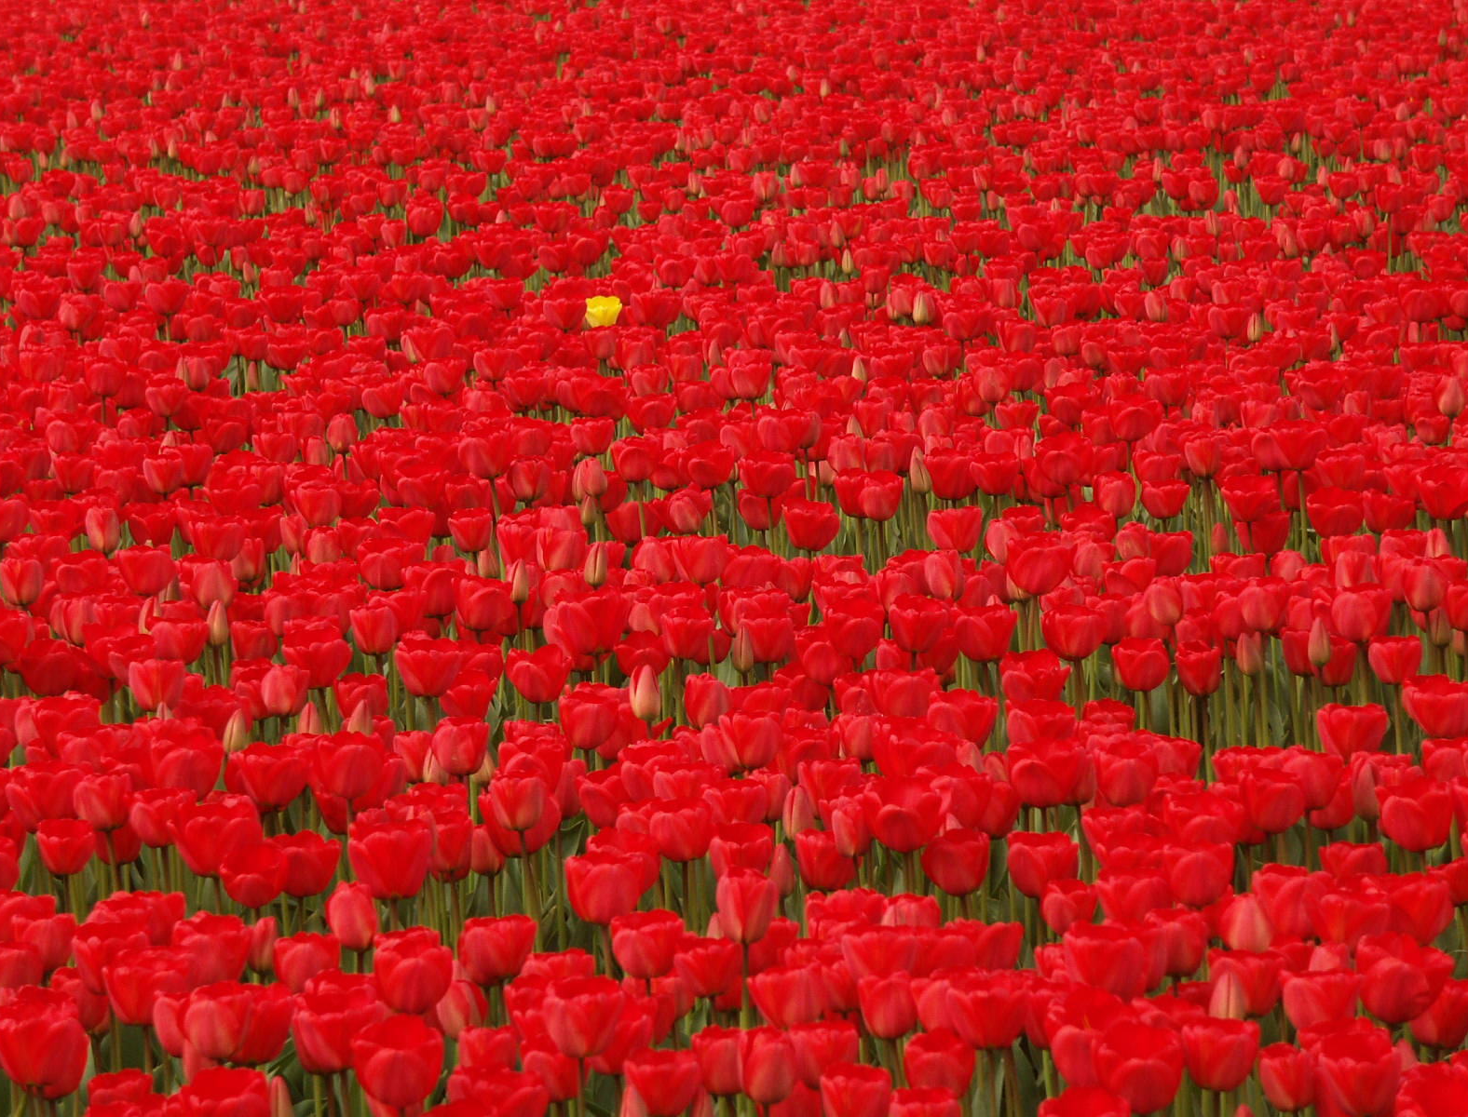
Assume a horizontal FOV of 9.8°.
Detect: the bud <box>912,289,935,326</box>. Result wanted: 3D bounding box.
[{"bbox_3d":[0.311,-0.411,14.062,0.035,0.060,0.035,0,6,0],"label":"bud"}]

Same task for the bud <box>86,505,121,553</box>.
[{"bbox_3d":[-0.818,-0.037,11.118,0.044,0.062,0.044,-2,6,0],"label":"bud"}]

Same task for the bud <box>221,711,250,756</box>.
[{"bbox_3d":[-0.545,0.191,9.379,0.027,0.050,0.027,12,6,0],"label":"bud"}]

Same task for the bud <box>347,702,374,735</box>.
[{"bbox_3d":[-0.412,0.183,9.449,0.031,0.054,0.031,6,6,0],"label":"bud"}]

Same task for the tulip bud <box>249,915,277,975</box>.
[{"bbox_3d":[-0.436,0.358,7.915,0.028,0.055,0.028,10,6,0],"label":"tulip bud"}]

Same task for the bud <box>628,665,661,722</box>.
[{"bbox_3d":[-0.097,0.146,9.309,0.033,0.061,0.033,-6,6,0],"label":"bud"}]

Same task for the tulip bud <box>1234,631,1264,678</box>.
[{"bbox_3d":[0.613,0.114,10.179,0.032,0.054,0.032,-5,6,0],"label":"tulip bud"}]

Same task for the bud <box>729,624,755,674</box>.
[{"bbox_3d":[0.011,0.104,9.761,0.025,0.056,0.025,0,6,0],"label":"bud"}]

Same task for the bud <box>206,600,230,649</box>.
[{"bbox_3d":[-0.578,0.074,9.595,0.025,0.053,0.025,0,6,0],"label":"bud"}]

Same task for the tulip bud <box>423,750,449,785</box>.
[{"bbox_3d":[-0.305,0.211,8.758,0.029,0.046,0.029,-6,6,0],"label":"tulip bud"}]

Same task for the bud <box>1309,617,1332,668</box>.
[{"bbox_3d":[0.645,0.093,9.422,0.026,0.056,0.026,-1,6,0],"label":"bud"}]

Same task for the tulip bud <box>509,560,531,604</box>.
[{"bbox_3d":[-0.260,0.029,10.409,0.023,0.055,0.023,5,6,0],"label":"tulip bud"}]

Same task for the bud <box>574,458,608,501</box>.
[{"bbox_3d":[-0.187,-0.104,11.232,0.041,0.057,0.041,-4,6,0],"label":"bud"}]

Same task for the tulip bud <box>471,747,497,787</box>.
[{"bbox_3d":[-0.270,0.220,9.203,0.030,0.050,0.030,3,6,0],"label":"tulip bud"}]

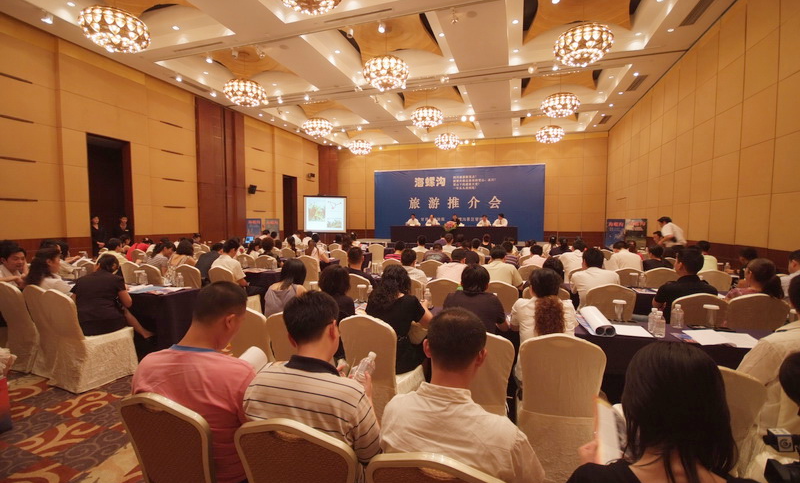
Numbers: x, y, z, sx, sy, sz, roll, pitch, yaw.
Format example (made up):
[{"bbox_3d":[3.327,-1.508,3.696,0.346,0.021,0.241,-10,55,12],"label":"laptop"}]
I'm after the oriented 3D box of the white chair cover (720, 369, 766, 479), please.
[{"bbox_3d":[1.374,0.991,1.726,0.455,0.933,0.540,1,3,6],"label":"white chair cover"}]

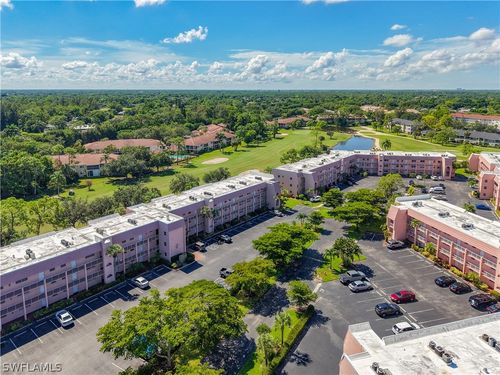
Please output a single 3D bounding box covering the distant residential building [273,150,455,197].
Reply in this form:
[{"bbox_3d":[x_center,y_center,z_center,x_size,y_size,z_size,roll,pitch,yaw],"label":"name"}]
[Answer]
[{"bbox_3d":[51.200,-9.396,166.805,98.000,10.600,40.600,-7,17,-24],"label":"distant residential building"}]

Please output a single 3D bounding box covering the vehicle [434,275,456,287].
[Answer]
[{"bbox_3d":[43.136,20.732,76.391,4.550,1.650,1.880,-5,16,-17],"label":"vehicle"}]

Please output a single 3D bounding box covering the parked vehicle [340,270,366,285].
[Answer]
[{"bbox_3d":[23.173,20.257,77.709,5.600,1.850,1.980,-5,16,-17],"label":"parked vehicle"}]

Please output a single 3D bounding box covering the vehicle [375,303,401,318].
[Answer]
[{"bbox_3d":[25.658,22.605,64.381,4.500,1.620,1.840,-4,16,-14],"label":"vehicle"}]

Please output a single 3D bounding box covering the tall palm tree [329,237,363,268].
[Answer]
[{"bbox_3d":[22.862,15.299,80.792,6.000,6.800,6.300,-4,16,-14],"label":"tall palm tree"}]

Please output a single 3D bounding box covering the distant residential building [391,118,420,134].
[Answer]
[{"bbox_3d":[150.613,-58.660,334.179,15.000,12.000,25.000,-13,20,-38],"label":"distant residential building"}]

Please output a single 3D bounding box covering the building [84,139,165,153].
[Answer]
[{"bbox_3d":[-80.500,-26.364,229.970,47.000,9.000,21.000,-4,16,-13],"label":"building"}]

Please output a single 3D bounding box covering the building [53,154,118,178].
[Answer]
[{"bbox_3d":[-83.500,-12.531,180.882,31.500,9.000,19.000,-2,16,-8],"label":"building"}]

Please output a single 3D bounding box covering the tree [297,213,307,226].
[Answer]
[{"bbox_3d":[15.888,9.686,104.260,3.100,4.900,3.100,0,16,0],"label":"tree"}]

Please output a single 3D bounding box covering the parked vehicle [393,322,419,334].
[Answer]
[{"bbox_3d":[26.844,24.008,59.650,4.600,1.480,1.800,-4,16,-14],"label":"parked vehicle"}]

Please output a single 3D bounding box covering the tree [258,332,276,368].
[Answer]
[{"bbox_3d":[2.522,24.172,51.273,3.000,5.700,3.000,0,16,0],"label":"tree"}]

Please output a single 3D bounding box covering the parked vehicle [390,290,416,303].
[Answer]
[{"bbox_3d":[30.378,21.470,68.732,4.600,1.450,1.800,-4,16,-14],"label":"parked vehicle"}]

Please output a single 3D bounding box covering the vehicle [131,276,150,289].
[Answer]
[{"bbox_3d":[-24.072,20.910,76.090,4.650,1.470,1.830,13,20,39],"label":"vehicle"}]

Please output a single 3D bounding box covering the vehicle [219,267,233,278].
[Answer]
[{"bbox_3d":[-4.347,19.180,76.264,5.300,1.780,1.920,13,20,39],"label":"vehicle"}]

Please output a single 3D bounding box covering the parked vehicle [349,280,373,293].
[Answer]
[{"bbox_3d":[23.864,21.337,74.577,4.650,1.470,1.830,-5,16,-17],"label":"parked vehicle"}]

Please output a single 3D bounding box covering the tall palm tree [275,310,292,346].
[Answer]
[{"bbox_3d":[5.570,23.450,57.438,2.900,6.700,2.900,0,16,0],"label":"tall palm tree"}]

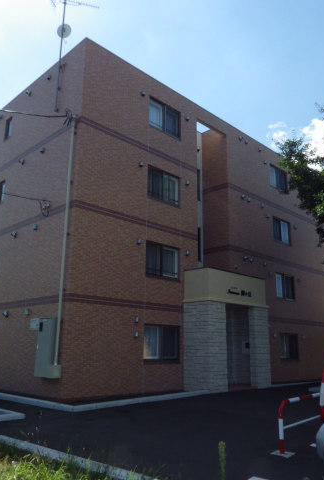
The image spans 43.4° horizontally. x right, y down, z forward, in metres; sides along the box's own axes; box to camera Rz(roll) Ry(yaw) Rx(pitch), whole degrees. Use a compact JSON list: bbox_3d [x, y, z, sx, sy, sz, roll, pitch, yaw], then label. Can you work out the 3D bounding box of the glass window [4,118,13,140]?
[{"bbox_3d":[-6.367,-4.636,17.038,0.566,1.011,0.120,-13,-20,42],"label":"glass window"}]

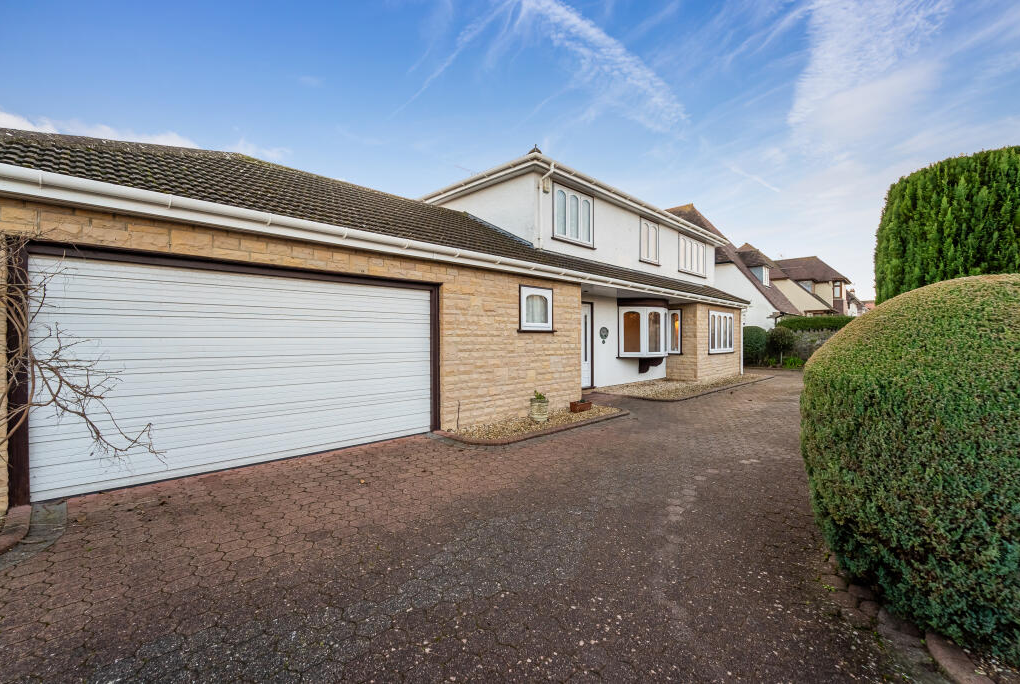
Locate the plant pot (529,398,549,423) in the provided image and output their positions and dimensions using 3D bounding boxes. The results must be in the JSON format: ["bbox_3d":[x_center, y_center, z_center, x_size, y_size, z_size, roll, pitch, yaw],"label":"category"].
[{"bbox_3d":[0.501,1.179,6.880,0.320,0.370,0.320,0,0,0],"label":"plant pot"}]

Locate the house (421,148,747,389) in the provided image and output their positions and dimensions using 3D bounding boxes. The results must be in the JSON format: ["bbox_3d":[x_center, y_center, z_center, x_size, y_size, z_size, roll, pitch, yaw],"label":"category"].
[{"bbox_3d":[2.524,-2.647,14.569,11.200,7.900,8.250,0,1,-42],"label":"house"}]

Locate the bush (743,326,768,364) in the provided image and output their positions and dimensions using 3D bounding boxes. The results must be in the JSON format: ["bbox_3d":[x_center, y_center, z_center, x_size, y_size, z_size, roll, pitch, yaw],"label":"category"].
[{"bbox_3d":[12.188,0.187,19.900,1.280,1.900,1.280,0,0,0],"label":"bush"}]

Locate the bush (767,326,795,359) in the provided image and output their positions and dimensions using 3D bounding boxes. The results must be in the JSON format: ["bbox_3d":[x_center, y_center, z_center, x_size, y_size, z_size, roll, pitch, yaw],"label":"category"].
[{"bbox_3d":[13.662,0.101,20.100,1.180,1.740,1.180,0,0,0],"label":"bush"}]

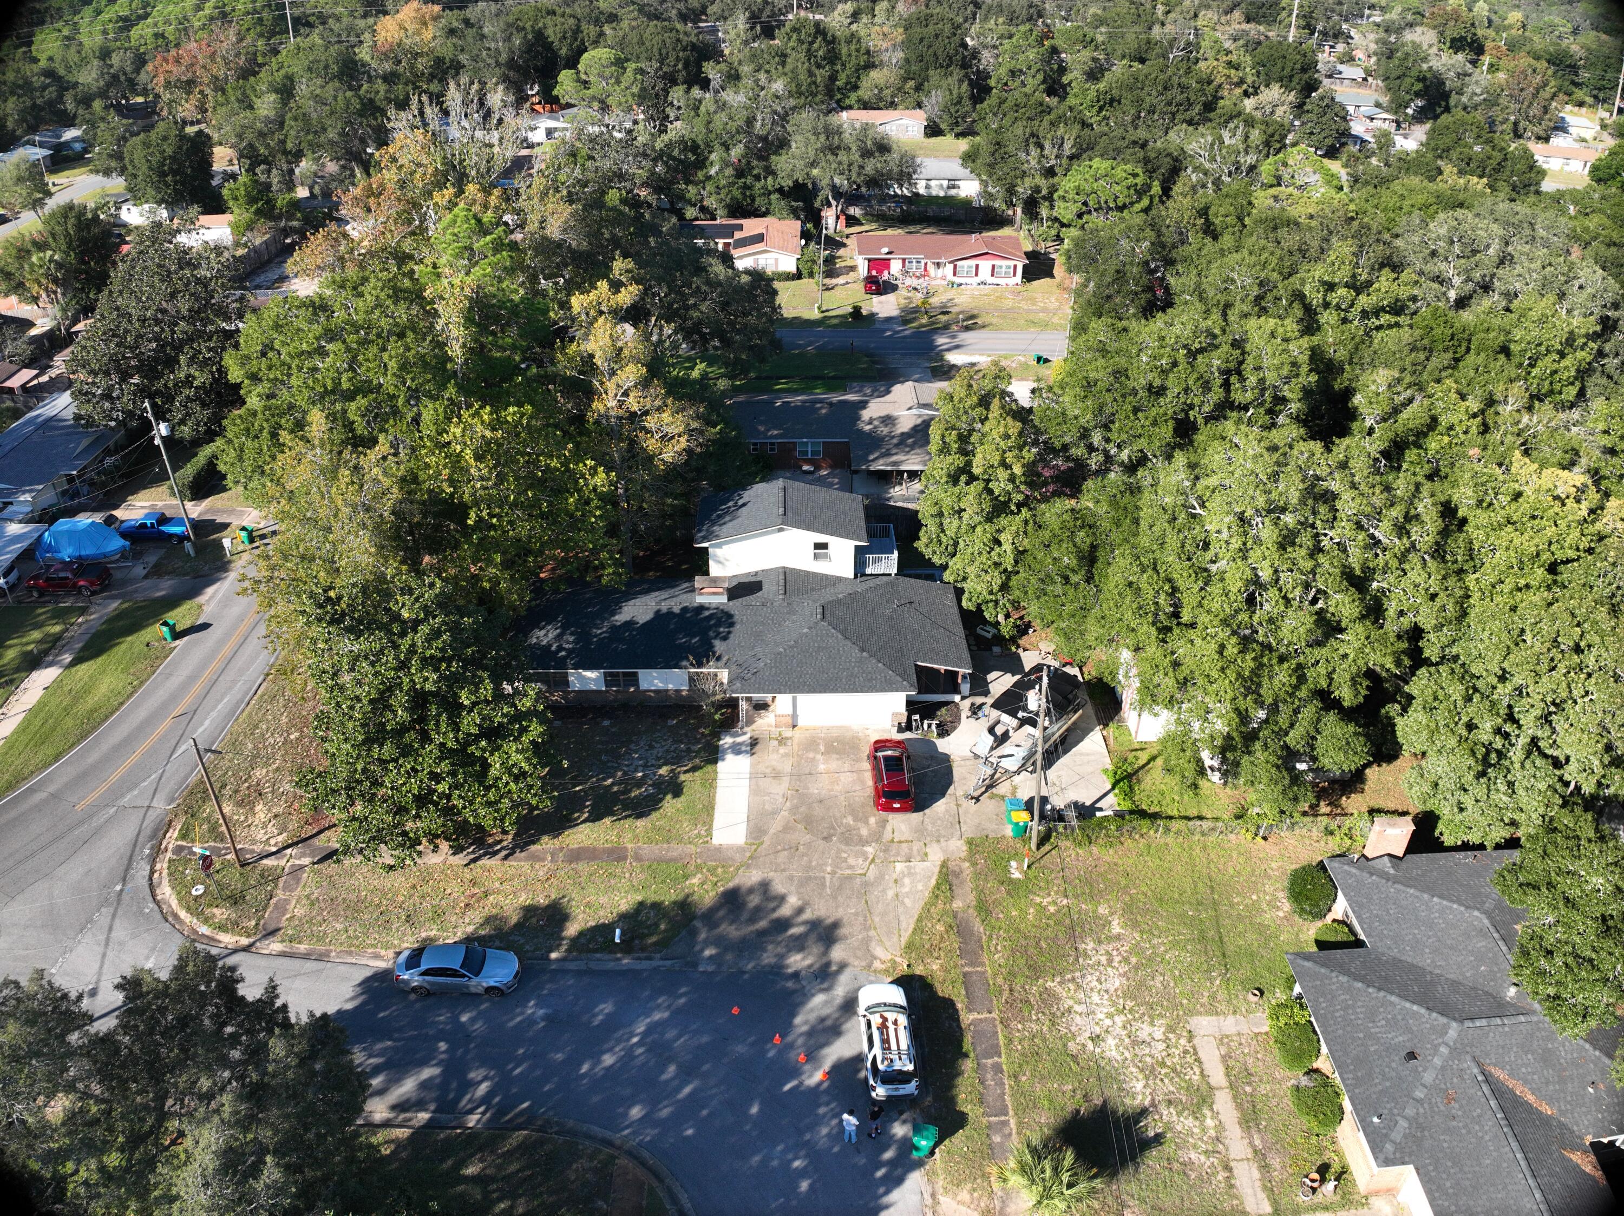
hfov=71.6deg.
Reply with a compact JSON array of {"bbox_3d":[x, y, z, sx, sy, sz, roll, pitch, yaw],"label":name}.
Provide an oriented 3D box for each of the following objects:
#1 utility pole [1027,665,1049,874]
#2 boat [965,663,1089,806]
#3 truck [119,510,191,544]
[{"bbox_3d":[9.863,6.759,48.663,0.600,10.480,0.500,-3,33,2],"label":"utility pole"},{"bbox_3d":[9.950,5.971,53.840,2.600,2.950,8.900,25,40,34],"label":"boat"},{"bbox_3d":[-43.757,-5.397,75.457,4.850,1.660,1.770,1,33,2],"label":"truck"}]

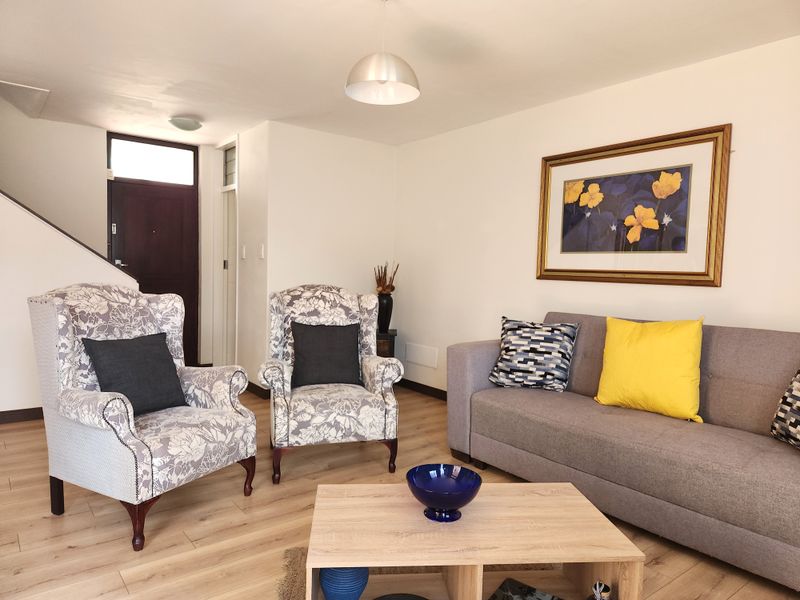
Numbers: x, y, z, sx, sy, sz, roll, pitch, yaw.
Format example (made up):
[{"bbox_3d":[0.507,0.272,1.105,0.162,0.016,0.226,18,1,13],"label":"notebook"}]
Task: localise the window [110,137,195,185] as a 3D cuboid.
[{"bbox_3d":[-2.524,-1.402,5.451,0.790,0.380,0.060,-1,4,-38],"label":"window"}]

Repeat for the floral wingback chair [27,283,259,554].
[{"bbox_3d":[-1.290,0.485,2.710,0.825,1.095,0.860,3,4,27],"label":"floral wingback chair"}]

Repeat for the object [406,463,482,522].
[{"bbox_3d":[0.146,0.655,1.778,0.250,0.125,0.250,1,3,0],"label":"object"}]

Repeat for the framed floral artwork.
[{"bbox_3d":[1.476,-0.575,3.548,0.045,0.927,1.296,-1,4,-38],"label":"framed floral artwork"}]

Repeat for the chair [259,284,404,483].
[{"bbox_3d":[-0.469,0.463,3.429,0.860,1.095,0.825,0,4,-17],"label":"chair"}]

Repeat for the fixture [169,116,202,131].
[{"bbox_3d":[-1.899,-1.547,4.709,0.300,0.100,0.300,-1,4,-38],"label":"fixture"}]

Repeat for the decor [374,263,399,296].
[{"bbox_3d":[-0.118,-0.195,5.149,0.235,0.334,0.190,2,4,12],"label":"decor"}]

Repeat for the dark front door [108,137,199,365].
[{"bbox_3d":[-2.547,-0.407,5.527,0.885,2.460,0.100,-1,4,-38],"label":"dark front door"}]

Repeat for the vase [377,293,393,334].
[{"bbox_3d":[-0.141,0.130,5.166,0.150,0.380,0.150,1,3,0],"label":"vase"}]

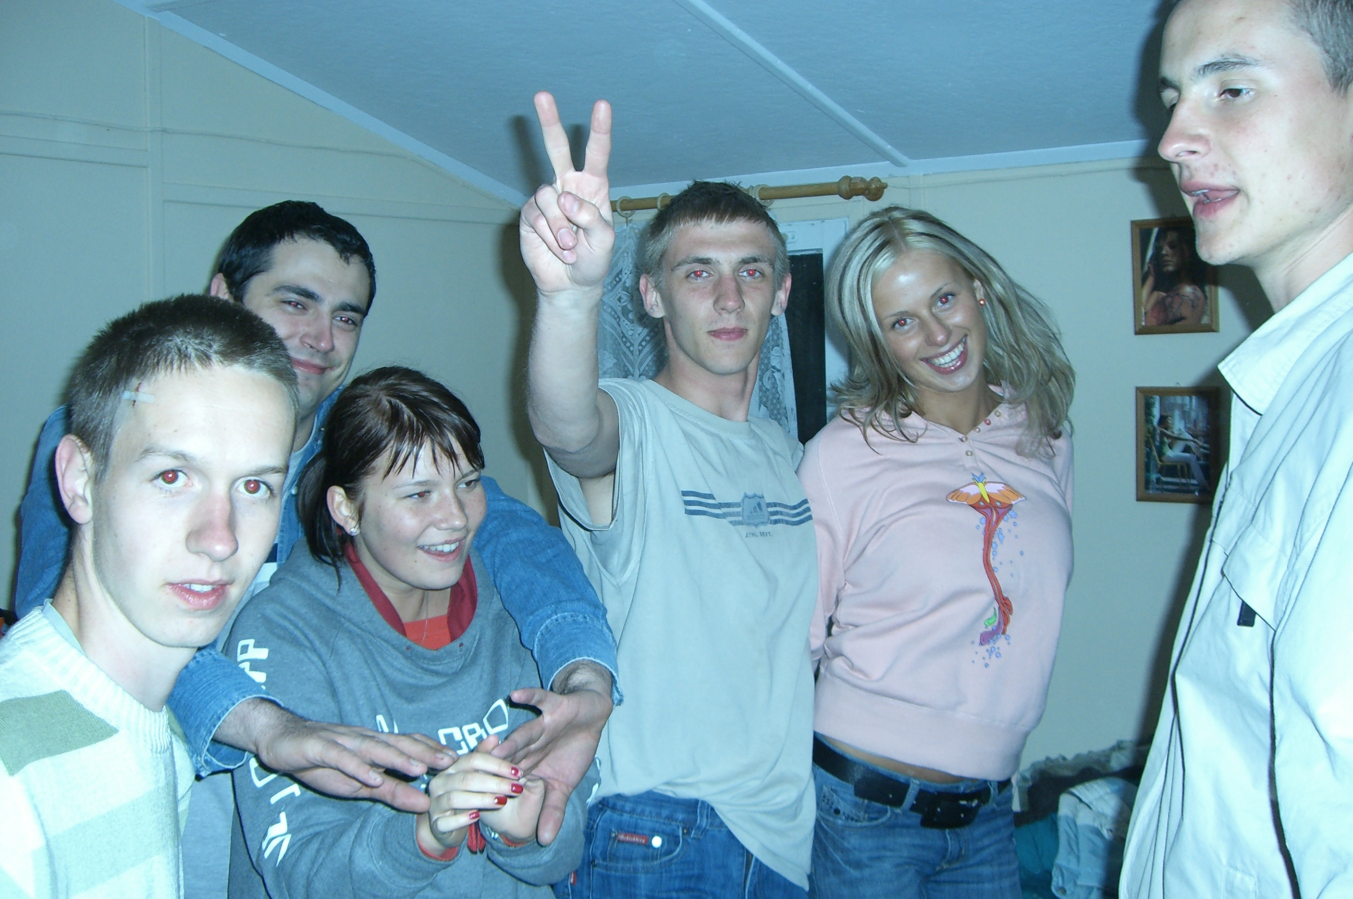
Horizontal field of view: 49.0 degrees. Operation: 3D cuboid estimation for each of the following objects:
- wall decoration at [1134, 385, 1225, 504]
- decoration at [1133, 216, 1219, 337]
[{"bbox_3d":[0.795,-0.006,2.354,0.130,0.182,0.018,1,4,32],"label":"wall decoration"},{"bbox_3d":[0.786,-0.273,2.341,0.130,0.182,0.018,1,4,32],"label":"decoration"}]

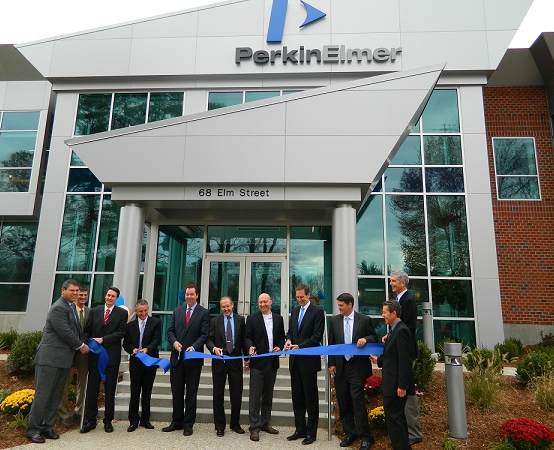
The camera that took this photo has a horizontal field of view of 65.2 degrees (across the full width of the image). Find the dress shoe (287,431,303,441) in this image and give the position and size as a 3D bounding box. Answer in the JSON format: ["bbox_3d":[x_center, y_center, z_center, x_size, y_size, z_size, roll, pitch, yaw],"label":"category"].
[{"bbox_3d":[0.247,2.588,5.352,0.300,0.110,0.110,9,-14,-34],"label":"dress shoe"}]

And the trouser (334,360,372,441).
[{"bbox_3d":[0.911,2.081,5.228,0.430,0.950,0.310,-3,-13,20],"label":"trouser"}]

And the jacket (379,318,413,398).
[{"bbox_3d":[1.266,1.408,4.610,0.390,0.787,0.470,0,-12,8],"label":"jacket"}]

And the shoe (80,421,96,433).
[{"bbox_3d":[-2.317,2.509,5.428,0.110,0.105,0.300,-2,-12,14],"label":"shoe"}]

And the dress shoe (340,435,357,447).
[{"bbox_3d":[0.820,2.496,5.062,0.110,0.105,0.300,-7,-15,34],"label":"dress shoe"}]

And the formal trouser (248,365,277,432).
[{"bbox_3d":[-0.180,2.086,5.477,0.400,0.960,0.320,2,-12,-5],"label":"formal trouser"}]

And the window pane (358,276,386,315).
[{"bbox_3d":[2.349,1.873,11.242,1.004,0.934,0.050,0,-12,4],"label":"window pane"}]

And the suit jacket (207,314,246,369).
[{"bbox_3d":[-0.690,1.553,5.817,0.520,0.743,0.340,2,-12,-6],"label":"suit jacket"}]

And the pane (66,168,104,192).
[{"bbox_3d":[-5.168,-1.209,11.723,0.954,0.673,0.050,0,-12,3],"label":"pane"}]

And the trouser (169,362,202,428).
[{"bbox_3d":[-1.205,2.168,5.725,0.396,0.980,0.300,1,-12,2],"label":"trouser"}]

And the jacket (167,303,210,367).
[{"bbox_3d":[-1.181,1.461,5.781,0.510,0.810,0.310,-2,-12,15],"label":"jacket"}]

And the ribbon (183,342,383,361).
[{"bbox_3d":[0.022,1.489,5.073,2.396,0.170,0.140,-2,-13,13],"label":"ribbon"}]

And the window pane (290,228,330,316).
[{"bbox_3d":[0.780,0.998,9.698,0.963,1.971,0.060,0,-12,4],"label":"window pane"}]

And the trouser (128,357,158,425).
[{"bbox_3d":[-1.759,2.123,5.706,0.370,0.900,0.290,2,-13,-4],"label":"trouser"}]

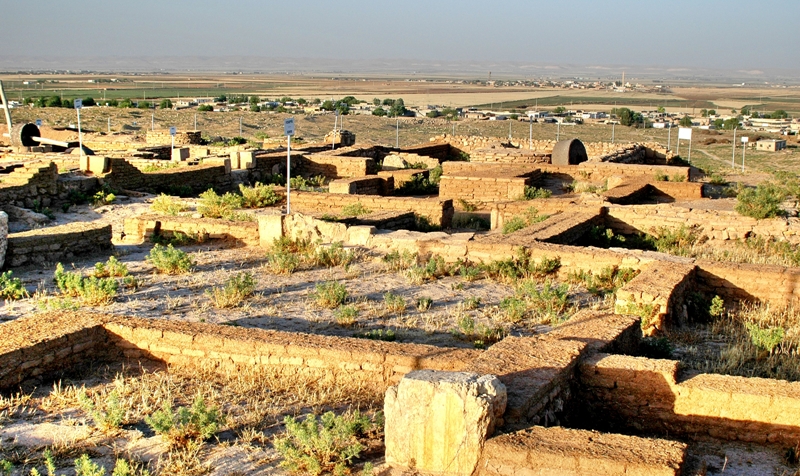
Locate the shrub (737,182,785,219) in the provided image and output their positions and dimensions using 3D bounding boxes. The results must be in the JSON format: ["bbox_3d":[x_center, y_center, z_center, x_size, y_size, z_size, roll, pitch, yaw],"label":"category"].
[{"bbox_3d":[7.674,-0.790,23.981,1.029,0.718,0.926,3,9,18],"label":"shrub"}]

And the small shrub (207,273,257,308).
[{"bbox_3d":[-2.426,0.733,16.261,0.720,0.481,0.648,0,9,0],"label":"small shrub"}]

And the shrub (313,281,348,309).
[{"bbox_3d":[-0.997,0.793,16.213,0.516,0.377,0.465,0,9,0],"label":"shrub"}]

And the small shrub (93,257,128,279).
[{"bbox_3d":[-4.864,0.492,19.002,0.587,0.347,0.528,-2,9,-14],"label":"small shrub"}]

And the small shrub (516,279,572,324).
[{"bbox_3d":[1.955,0.832,15.267,0.757,0.583,0.681,0,9,0],"label":"small shrub"}]

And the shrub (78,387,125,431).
[{"bbox_3d":[-2.928,1.659,11.198,0.438,0.390,0.394,0,8,0],"label":"shrub"}]

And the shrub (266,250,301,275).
[{"bbox_3d":[-1.936,0.393,18.945,0.548,0.355,0.493,0,8,0],"label":"shrub"}]

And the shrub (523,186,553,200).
[{"bbox_3d":[3.638,-1.202,30.117,0.770,0.315,0.616,0,8,0],"label":"shrub"}]

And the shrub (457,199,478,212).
[{"bbox_3d":[1.703,-0.832,28.533,0.538,0.332,0.484,1,8,3],"label":"shrub"}]

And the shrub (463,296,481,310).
[{"bbox_3d":[1.012,0.923,16.083,0.247,0.175,0.222,0,8,0],"label":"shrub"}]

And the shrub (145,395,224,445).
[{"bbox_3d":[-1.972,1.668,10.333,0.710,0.430,0.639,-1,9,-11],"label":"shrub"}]

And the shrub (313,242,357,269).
[{"bbox_3d":[-1.170,0.311,20.213,0.763,0.437,0.687,0,8,-3],"label":"shrub"}]

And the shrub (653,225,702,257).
[{"bbox_3d":[5.289,-0.003,21.846,0.891,0.500,0.757,0,8,0],"label":"shrub"}]

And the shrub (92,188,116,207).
[{"bbox_3d":[-6.968,-0.979,26.817,0.549,0.365,0.467,0,8,0],"label":"shrub"}]

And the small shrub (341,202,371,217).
[{"bbox_3d":[-1.028,-0.671,26.140,0.693,0.298,0.624,0,9,0],"label":"small shrub"}]

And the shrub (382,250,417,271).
[{"bbox_3d":[-0.008,0.393,20.040,0.584,0.333,0.526,0,8,0],"label":"shrub"}]

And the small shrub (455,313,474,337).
[{"bbox_3d":[0.826,1.110,14.477,0.256,0.269,0.230,0,9,0],"label":"small shrub"}]

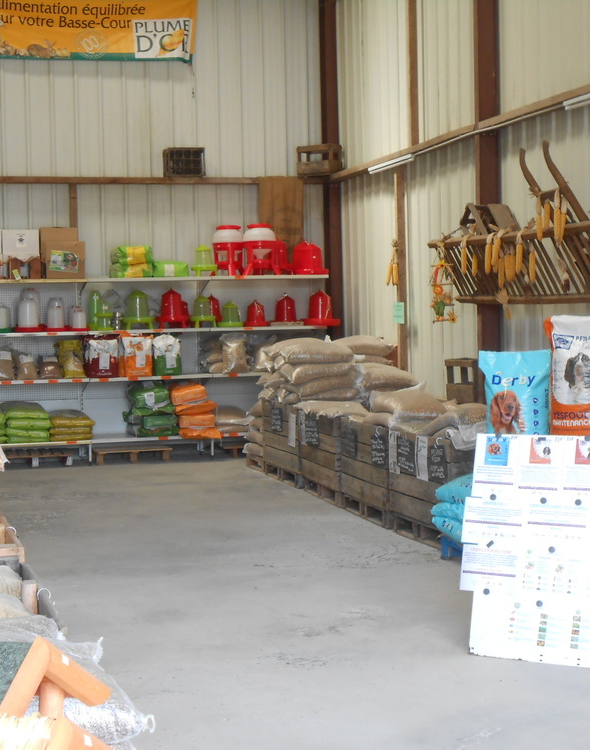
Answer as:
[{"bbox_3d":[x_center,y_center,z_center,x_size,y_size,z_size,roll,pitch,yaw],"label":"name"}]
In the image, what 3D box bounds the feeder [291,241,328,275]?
[{"bbox_3d":[0.184,-1.302,15.821,0.402,0.379,0.402,-2,2,-17],"label":"feeder"}]

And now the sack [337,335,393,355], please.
[{"bbox_3d":[0.631,-0.271,13.226,0.660,0.190,0.450,-2,2,-17],"label":"sack"}]

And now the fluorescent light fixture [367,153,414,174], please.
[{"bbox_3d":[0.912,-2.013,13.551,0.060,0.070,1.317,-2,3,-14],"label":"fluorescent light fixture"}]

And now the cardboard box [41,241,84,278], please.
[{"bbox_3d":[-2.410,-1.193,14.823,0.397,0.387,0.342,-2,3,-14],"label":"cardboard box"}]

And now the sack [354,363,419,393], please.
[{"bbox_3d":[0.786,0.015,12.715,0.623,0.221,0.432,-2,3,-14],"label":"sack"}]

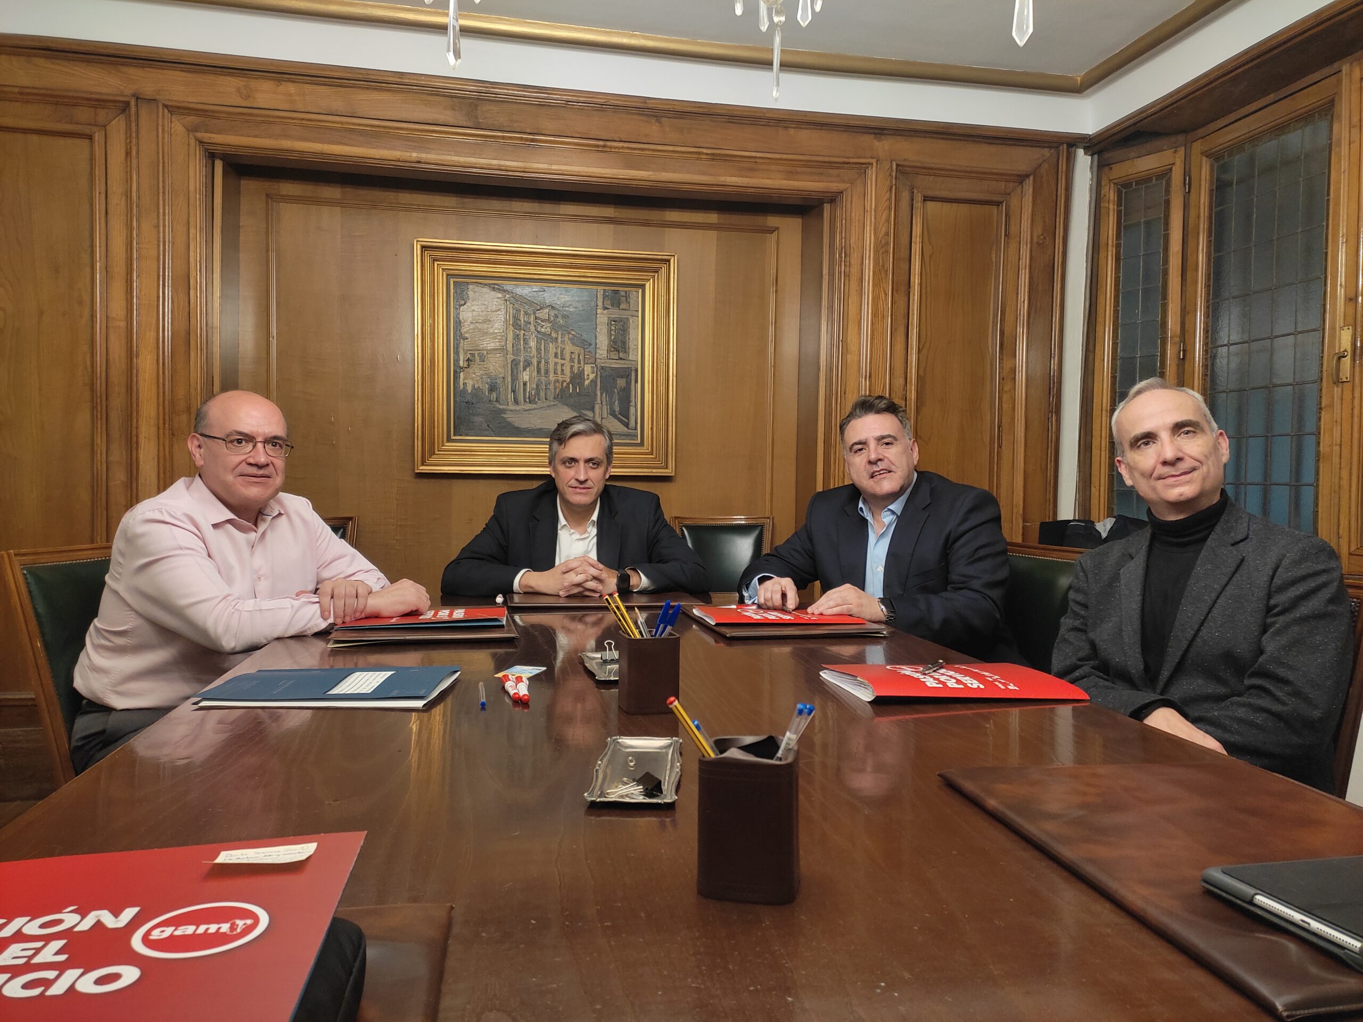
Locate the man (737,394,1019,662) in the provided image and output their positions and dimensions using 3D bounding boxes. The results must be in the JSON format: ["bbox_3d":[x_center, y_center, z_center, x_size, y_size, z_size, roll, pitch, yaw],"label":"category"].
[{"bbox_3d":[0.407,0.369,2.333,0.620,1.258,0.760,3,3,42],"label":"man"}]

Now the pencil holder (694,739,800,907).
[{"bbox_3d":[0.051,0.232,0.776,0.070,0.103,0.070,1,2,13],"label":"pencil holder"}]

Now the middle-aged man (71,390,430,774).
[{"bbox_3d":[-0.783,0.377,2.009,0.740,1.223,0.600,2,2,23],"label":"middle-aged man"}]

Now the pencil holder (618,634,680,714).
[{"bbox_3d":[-0.043,0.212,1.360,0.070,0.100,0.070,2,2,16],"label":"pencil holder"}]

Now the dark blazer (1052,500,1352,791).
[{"bbox_3d":[0.849,0.273,1.726,0.560,0.590,0.480,3,3,44],"label":"dark blazer"}]

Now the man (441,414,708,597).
[{"bbox_3d":[-0.274,0.360,2.715,0.650,1.228,0.700,1,2,-9],"label":"man"}]

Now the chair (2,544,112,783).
[{"bbox_3d":[-1.016,0.542,2.173,0.570,0.920,0.460,2,2,17],"label":"chair"}]

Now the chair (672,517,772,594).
[{"bbox_3d":[0.183,0.496,3.334,0.450,0.930,0.540,1,2,-12],"label":"chair"}]

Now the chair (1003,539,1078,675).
[{"bbox_3d":[0.491,0.540,2.163,0.550,0.930,0.450,1,2,-13],"label":"chair"}]

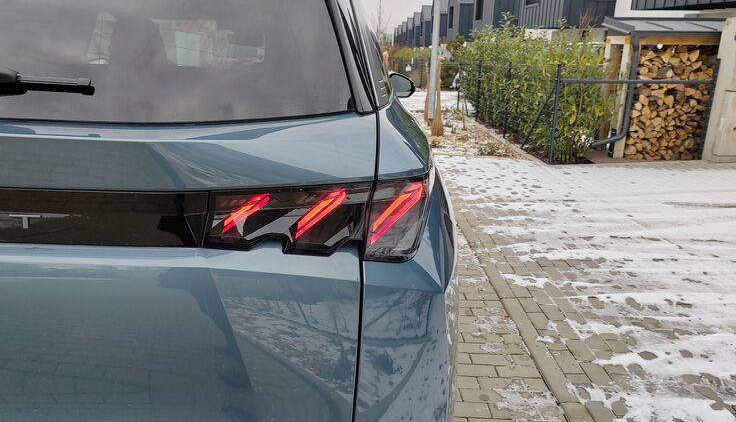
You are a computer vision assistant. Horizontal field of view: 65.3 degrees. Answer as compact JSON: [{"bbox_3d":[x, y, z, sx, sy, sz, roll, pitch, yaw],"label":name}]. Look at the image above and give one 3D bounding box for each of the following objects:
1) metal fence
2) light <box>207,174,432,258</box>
[{"bbox_3d":[3.530,-2.193,11.048,2.400,1.280,7.400,1,15,-1],"label":"metal fence"},{"bbox_3d":[-0.076,0.020,1.002,0.380,0.150,0.160,1,15,-1],"label":"light"}]

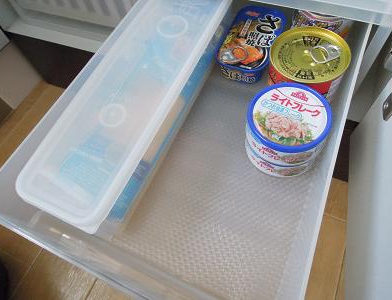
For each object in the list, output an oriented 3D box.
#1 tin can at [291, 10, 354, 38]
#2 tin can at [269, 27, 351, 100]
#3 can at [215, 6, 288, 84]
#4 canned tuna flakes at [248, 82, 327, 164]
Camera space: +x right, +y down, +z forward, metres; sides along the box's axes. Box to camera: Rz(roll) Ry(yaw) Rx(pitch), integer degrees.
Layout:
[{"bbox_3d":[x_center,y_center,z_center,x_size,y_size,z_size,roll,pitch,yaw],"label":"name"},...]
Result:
[{"bbox_3d":[0.155,-0.163,0.343,0.071,0.052,0.071,-4,64,7],"label":"tin can"},{"bbox_3d":[0.120,-0.086,0.308,0.077,0.058,0.077,-4,64,7],"label":"tin can"},{"bbox_3d":[0.070,-0.135,0.356,0.064,0.029,0.107,19,69,18],"label":"can"},{"bbox_3d":[0.085,-0.024,0.262,0.074,0.034,0.074,-4,64,7],"label":"canned tuna flakes"}]

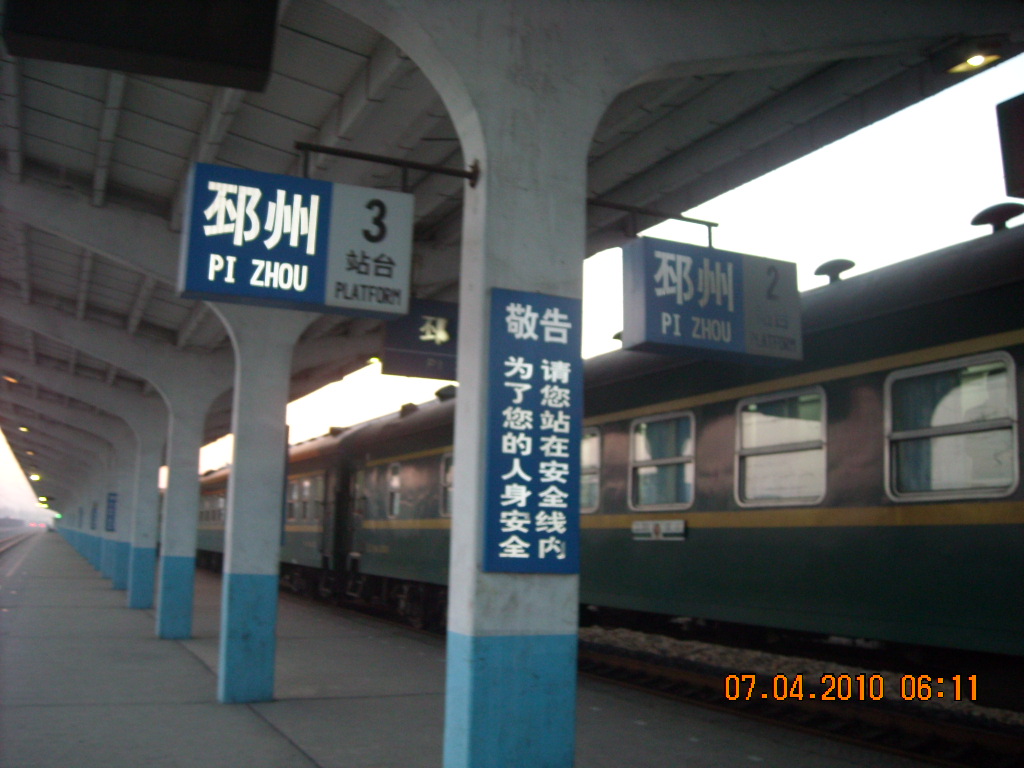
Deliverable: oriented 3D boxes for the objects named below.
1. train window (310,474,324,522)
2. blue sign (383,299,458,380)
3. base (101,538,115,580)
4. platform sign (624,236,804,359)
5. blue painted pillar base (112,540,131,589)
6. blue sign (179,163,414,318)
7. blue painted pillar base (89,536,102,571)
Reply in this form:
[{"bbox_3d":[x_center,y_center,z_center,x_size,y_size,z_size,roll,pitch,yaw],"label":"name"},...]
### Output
[{"bbox_3d":[-4.728,2.788,25.194,0.080,1.053,1.151,5,-9,-24],"label":"train window"},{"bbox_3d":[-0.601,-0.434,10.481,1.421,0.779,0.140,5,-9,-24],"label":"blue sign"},{"bbox_3d":[-12.043,5.291,31.131,0.470,1.183,0.277,5,-9,-24],"label":"base"},{"bbox_3d":[0.967,-0.378,4.940,0.896,0.490,0.187,5,-9,-24],"label":"platform sign"},{"bbox_3d":[-9.644,4.554,25.741,0.470,1.183,0.277,5,-9,-24],"label":"blue painted pillar base"},{"bbox_3d":[-0.845,-0.552,4.128,0.886,0.506,0.187,5,-9,-24],"label":"blue sign"},{"bbox_3d":[-14.442,6.028,36.521,0.470,1.183,0.277,5,-9,-24],"label":"blue painted pillar base"}]

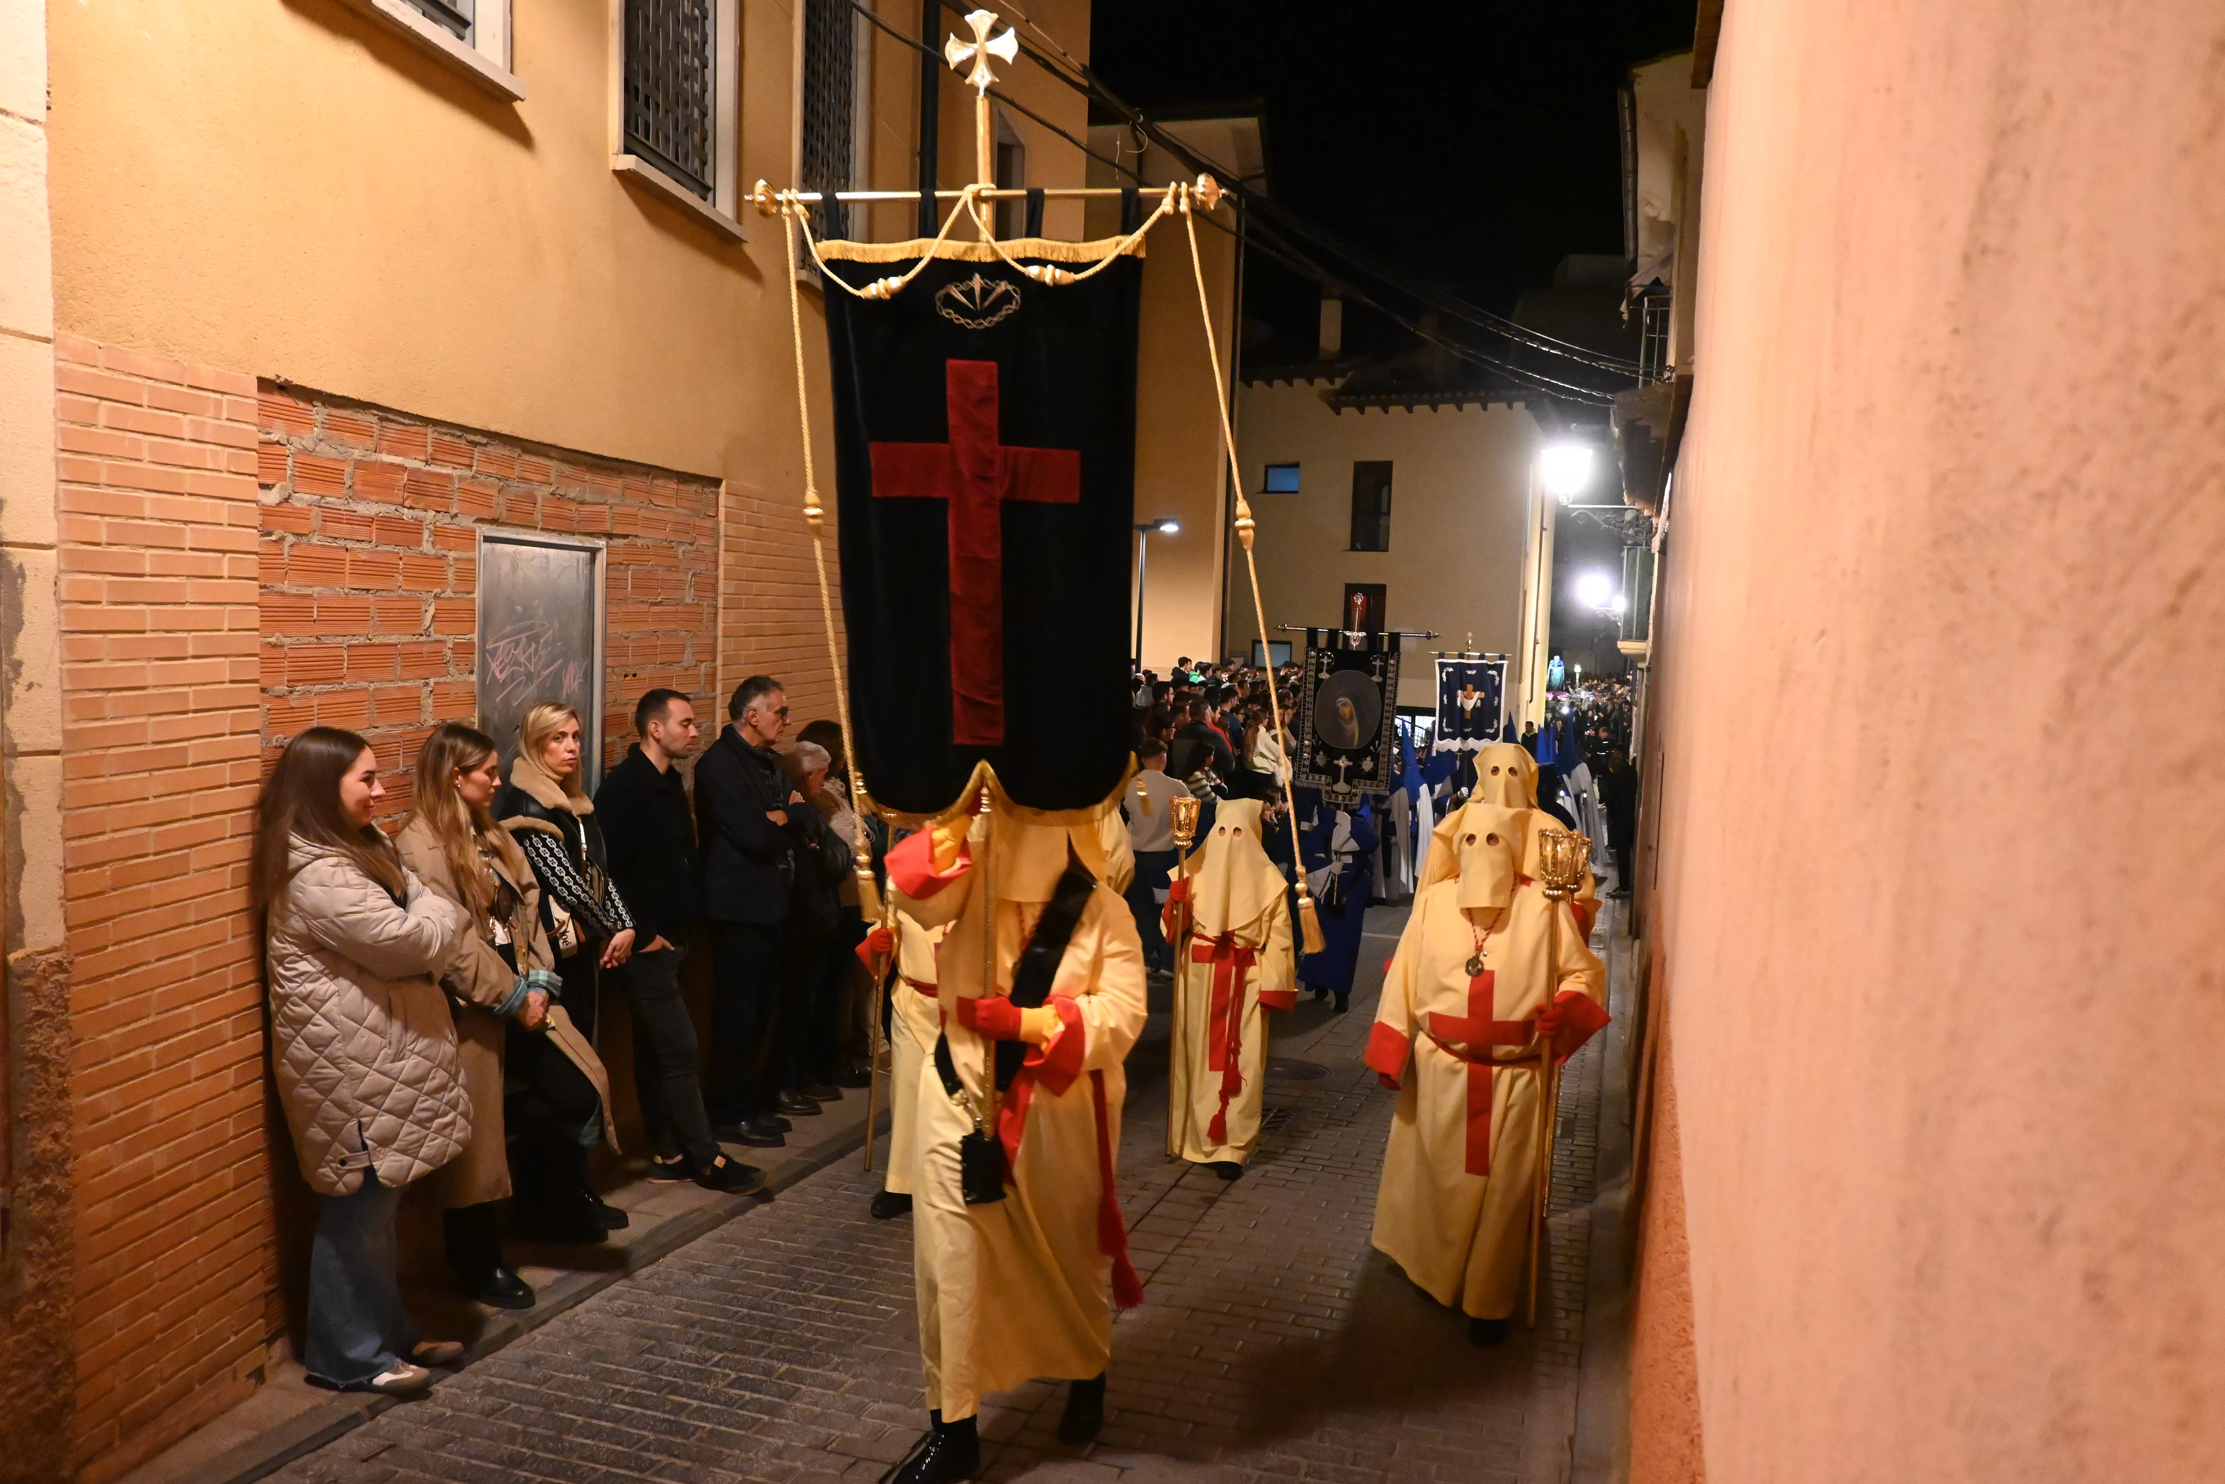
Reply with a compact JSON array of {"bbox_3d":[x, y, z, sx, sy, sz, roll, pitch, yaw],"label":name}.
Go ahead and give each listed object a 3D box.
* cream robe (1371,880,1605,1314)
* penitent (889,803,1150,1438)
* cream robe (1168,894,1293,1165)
[{"bbox_3d":[1.173,1.100,5.250,0.700,1.330,0.470,3,5,17],"label":"cream robe"},{"bbox_3d":[-0.225,0.899,4.030,0.590,1.700,0.580,3,5,14],"label":"penitent"},{"bbox_3d":[0.499,1.173,7.100,0.510,1.180,0.400,3,5,14],"label":"cream robe"}]

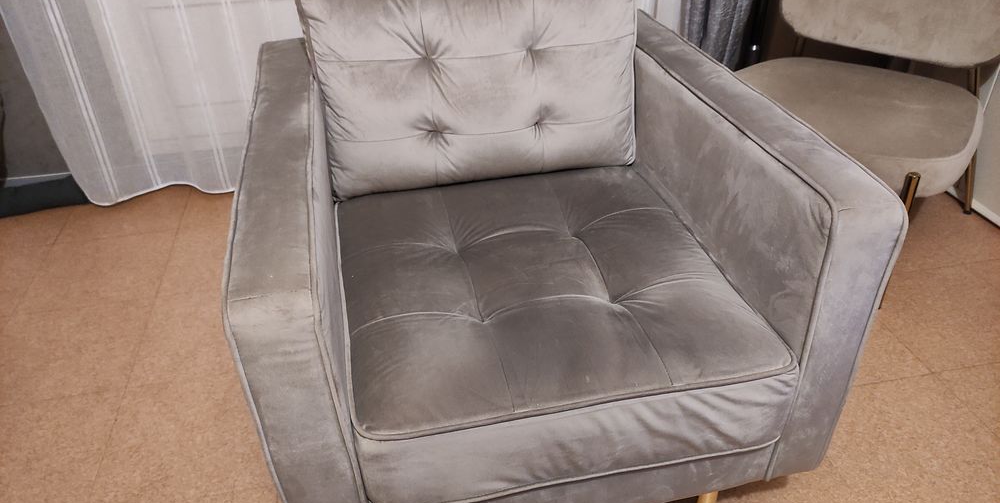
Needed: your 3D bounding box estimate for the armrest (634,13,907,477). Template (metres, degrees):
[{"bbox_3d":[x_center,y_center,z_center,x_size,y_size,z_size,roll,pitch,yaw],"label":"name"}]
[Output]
[{"bbox_3d":[0.348,-0.087,1.303,0.094,0.462,0.851,-8,34,-10],"label":"armrest"}]

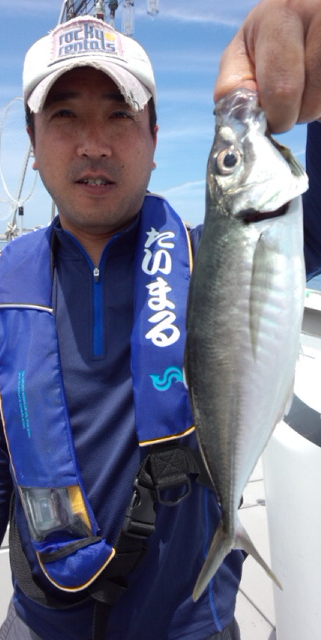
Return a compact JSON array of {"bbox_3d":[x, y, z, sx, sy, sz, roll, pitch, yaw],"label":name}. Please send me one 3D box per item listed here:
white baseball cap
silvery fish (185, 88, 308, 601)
[{"bbox_3d":[-0.094,-0.316,0.620,0.178,0.150,0.260,0,2,-7],"label":"white baseball cap"},{"bbox_3d":[0.045,0.024,0.250,0.064,0.272,0.040,0,10,0],"label":"silvery fish"}]

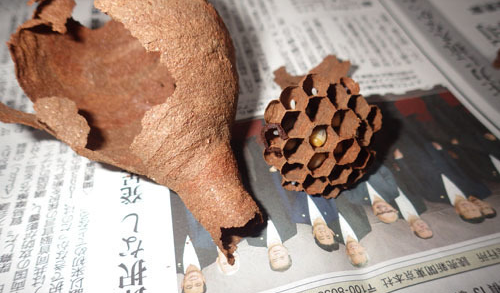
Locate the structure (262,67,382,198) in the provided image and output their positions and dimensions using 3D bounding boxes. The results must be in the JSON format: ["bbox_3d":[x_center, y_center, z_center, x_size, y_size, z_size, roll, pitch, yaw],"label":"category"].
[{"bbox_3d":[0.023,-0.013,0.121,0.038,0.031,0.054,4,50,2],"label":"structure"}]

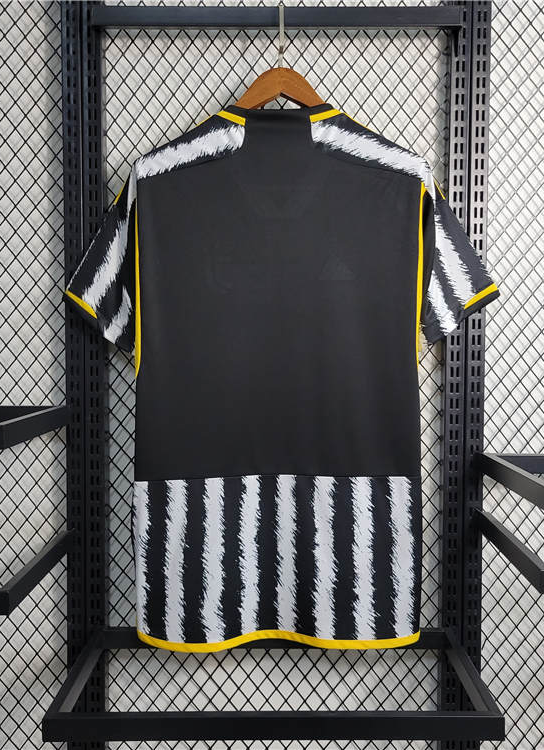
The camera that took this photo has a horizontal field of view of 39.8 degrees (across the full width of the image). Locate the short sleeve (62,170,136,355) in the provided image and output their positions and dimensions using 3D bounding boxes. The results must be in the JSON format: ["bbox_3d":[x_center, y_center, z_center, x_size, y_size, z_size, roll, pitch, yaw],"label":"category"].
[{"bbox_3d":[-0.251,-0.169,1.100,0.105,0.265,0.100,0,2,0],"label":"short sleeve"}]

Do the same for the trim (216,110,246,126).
[{"bbox_3d":[-0.060,-0.369,1.080,0.043,0.022,0.020,0,2,0],"label":"trim"}]

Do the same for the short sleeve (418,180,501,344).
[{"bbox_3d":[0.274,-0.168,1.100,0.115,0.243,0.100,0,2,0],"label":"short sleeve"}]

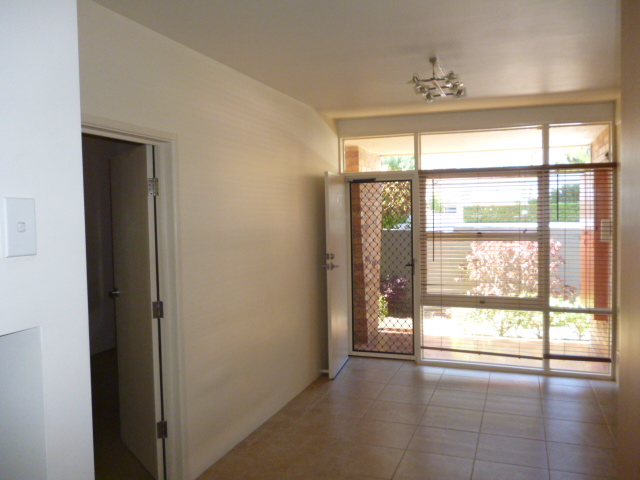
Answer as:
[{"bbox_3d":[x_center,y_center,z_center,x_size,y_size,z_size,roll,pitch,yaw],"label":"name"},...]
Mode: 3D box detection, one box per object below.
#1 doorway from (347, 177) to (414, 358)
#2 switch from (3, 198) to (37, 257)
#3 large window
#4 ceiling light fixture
[{"bbox_3d":[0.658,0.319,5.774,0.781,2.056,0.104,0,3,21],"label":"doorway"},{"bbox_3d":[-0.596,-0.025,1.039,0.012,0.117,0.070,0,3,21],"label":"switch"},{"bbox_3d":[1.928,0.101,5.240,1.872,2.437,0.104,0,3,21],"label":"large window"},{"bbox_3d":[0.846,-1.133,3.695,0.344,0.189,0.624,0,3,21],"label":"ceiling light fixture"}]

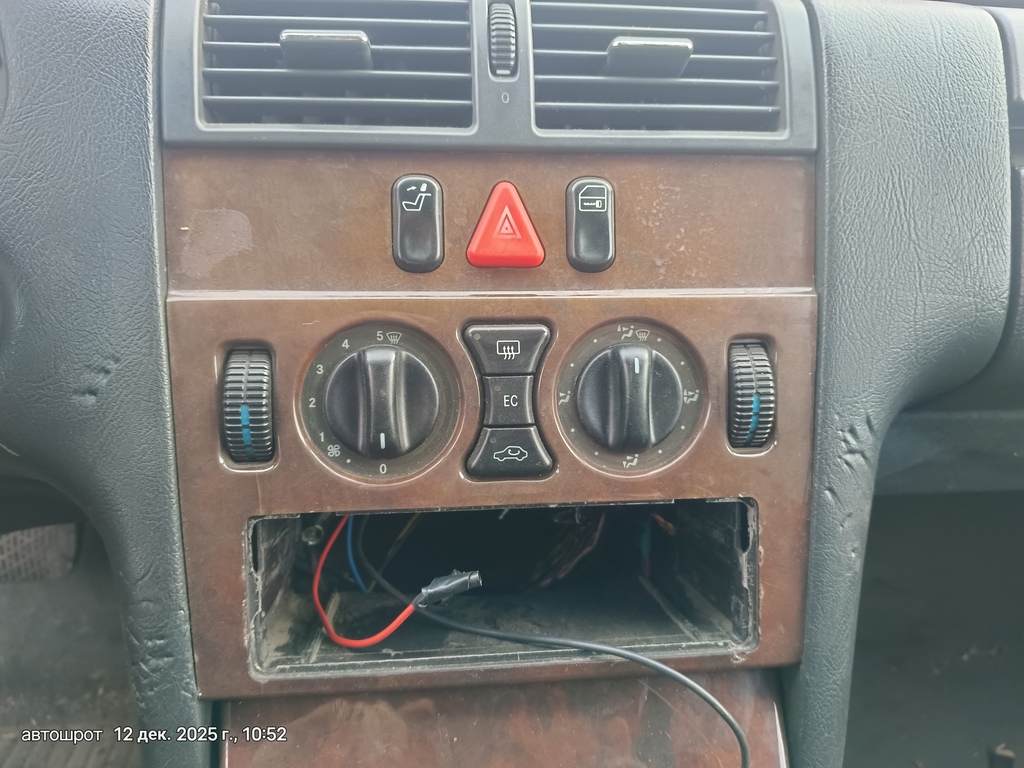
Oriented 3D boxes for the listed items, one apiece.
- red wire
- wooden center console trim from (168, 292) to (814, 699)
[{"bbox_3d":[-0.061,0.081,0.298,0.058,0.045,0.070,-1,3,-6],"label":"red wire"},{"bbox_3d":[-0.002,0.038,0.277,0.235,0.143,0.025,-1,3,-6],"label":"wooden center console trim"}]

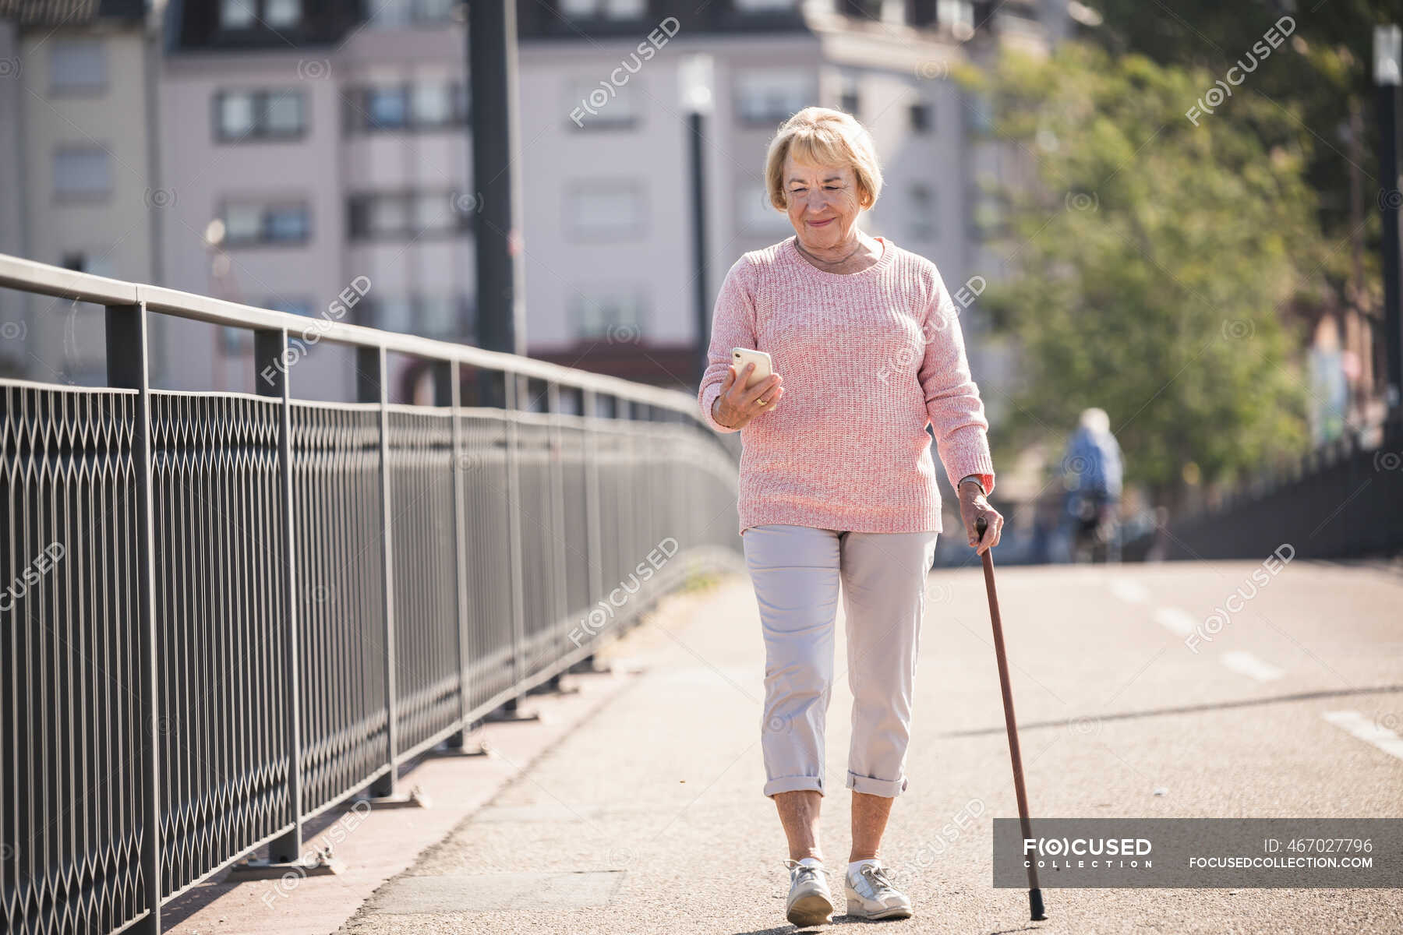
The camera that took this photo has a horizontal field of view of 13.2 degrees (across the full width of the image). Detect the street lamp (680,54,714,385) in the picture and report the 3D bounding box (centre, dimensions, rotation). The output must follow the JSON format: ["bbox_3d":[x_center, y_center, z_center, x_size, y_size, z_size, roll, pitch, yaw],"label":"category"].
[{"bbox_3d":[0.028,-1.318,51.500,0.270,4.400,0.270,-2,0,-1],"label":"street lamp"}]

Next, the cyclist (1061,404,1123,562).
[{"bbox_3d":[3.678,0.300,57.000,0.600,1.680,1.700,-2,0,1],"label":"cyclist"}]

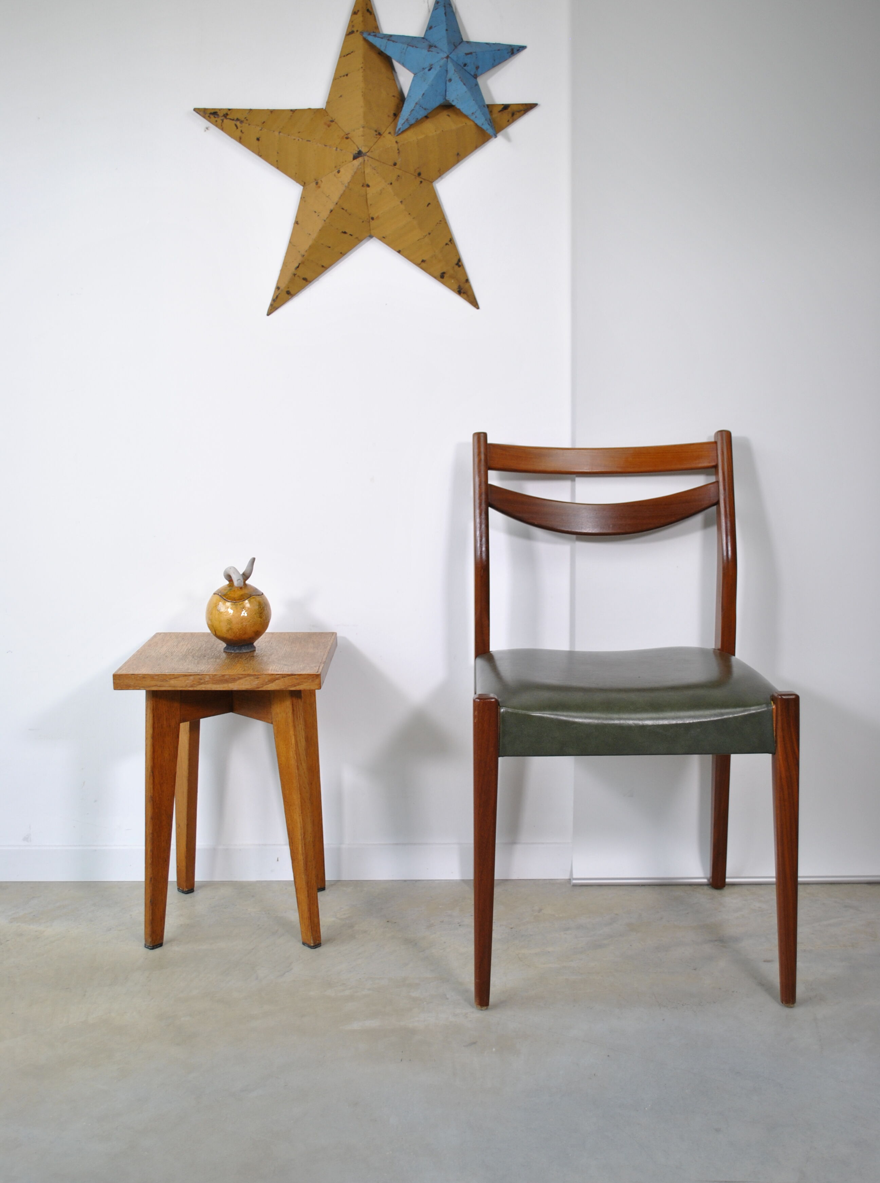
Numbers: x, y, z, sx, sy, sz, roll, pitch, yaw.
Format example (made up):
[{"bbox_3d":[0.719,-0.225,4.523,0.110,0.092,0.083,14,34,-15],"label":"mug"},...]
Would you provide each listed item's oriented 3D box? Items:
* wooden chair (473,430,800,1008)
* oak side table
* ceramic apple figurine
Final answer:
[{"bbox_3d":[0.278,0.168,2.101,0.461,0.820,0.507,0,8,1],"label":"wooden chair"},{"bbox_3d":[-0.348,0.331,2.251,0.323,0.467,0.340,0,7,0],"label":"oak side table"},{"bbox_3d":[-0.338,0.024,2.216,0.109,0.154,0.108,0,7,0],"label":"ceramic apple figurine"}]

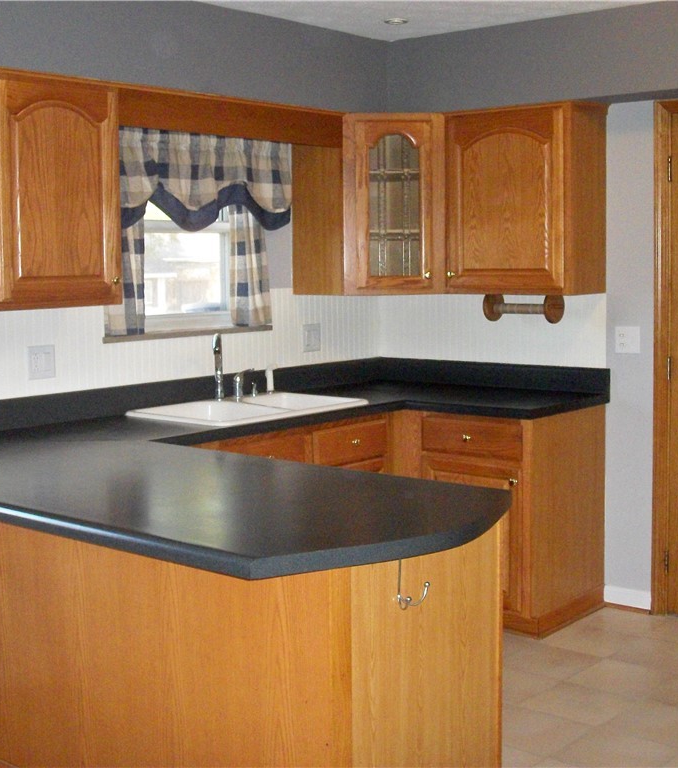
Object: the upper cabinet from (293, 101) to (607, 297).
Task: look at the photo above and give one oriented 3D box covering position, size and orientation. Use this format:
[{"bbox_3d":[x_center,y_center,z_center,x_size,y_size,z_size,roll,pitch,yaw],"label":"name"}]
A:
[{"bbox_3d":[0.456,-0.769,5.092,1.221,0.762,0.615,4,8,41],"label":"upper cabinet"}]

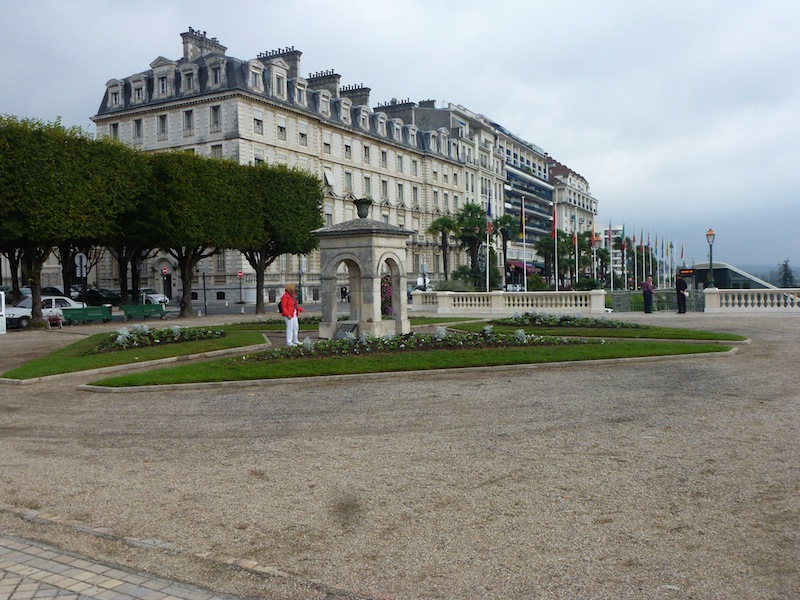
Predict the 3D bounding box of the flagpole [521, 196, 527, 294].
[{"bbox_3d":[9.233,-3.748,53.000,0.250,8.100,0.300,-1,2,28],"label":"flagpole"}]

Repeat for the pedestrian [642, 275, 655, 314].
[{"bbox_3d":[11.100,-0.246,32.000,0.500,1.700,0.500,-2,2,-10],"label":"pedestrian"}]

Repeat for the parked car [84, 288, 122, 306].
[{"bbox_3d":[-25.377,-0.211,60.500,4.150,1.460,1.780,0,2,32],"label":"parked car"}]

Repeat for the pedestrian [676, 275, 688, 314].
[{"bbox_3d":[12.343,-0.251,31.300,0.420,1.720,0.500,-1,2,22],"label":"pedestrian"}]

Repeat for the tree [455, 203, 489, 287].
[{"bbox_3d":[5.971,-3.934,59.000,3.100,8.300,3.100,-1,2,28],"label":"tree"}]

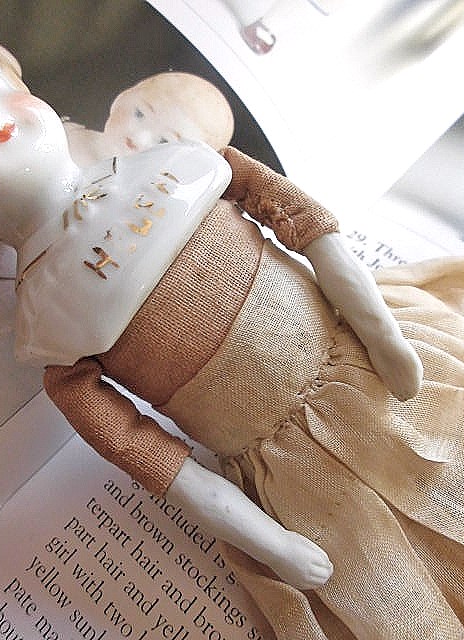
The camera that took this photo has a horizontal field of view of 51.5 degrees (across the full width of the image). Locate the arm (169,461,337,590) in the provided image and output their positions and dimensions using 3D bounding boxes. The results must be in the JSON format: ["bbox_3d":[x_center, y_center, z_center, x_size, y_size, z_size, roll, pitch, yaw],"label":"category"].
[{"bbox_3d":[0.002,0.032,0.078,0.031,0.008,0.009,24,62,23],"label":"arm"}]

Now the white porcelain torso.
[{"bbox_3d":[-0.023,-0.015,0.100,0.036,0.026,0.056,29,71,22],"label":"white porcelain torso"}]

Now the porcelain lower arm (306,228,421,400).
[{"bbox_3d":[0.021,-0.002,0.081,0.009,0.008,0.034,-15,57,-4],"label":"porcelain lower arm"}]

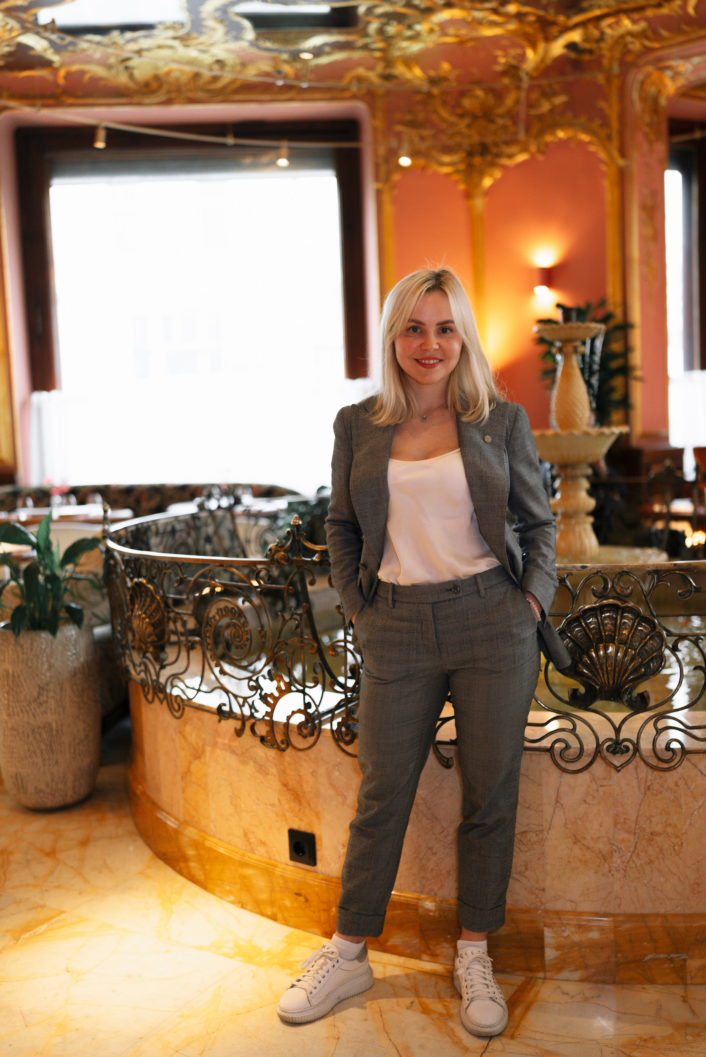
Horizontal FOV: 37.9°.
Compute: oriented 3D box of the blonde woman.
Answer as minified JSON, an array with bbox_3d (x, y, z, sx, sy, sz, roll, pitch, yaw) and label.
[{"bbox_3d":[0.142,0.247,2.251,0.630,1.600,0.340,-1,4,12],"label":"blonde woman"}]

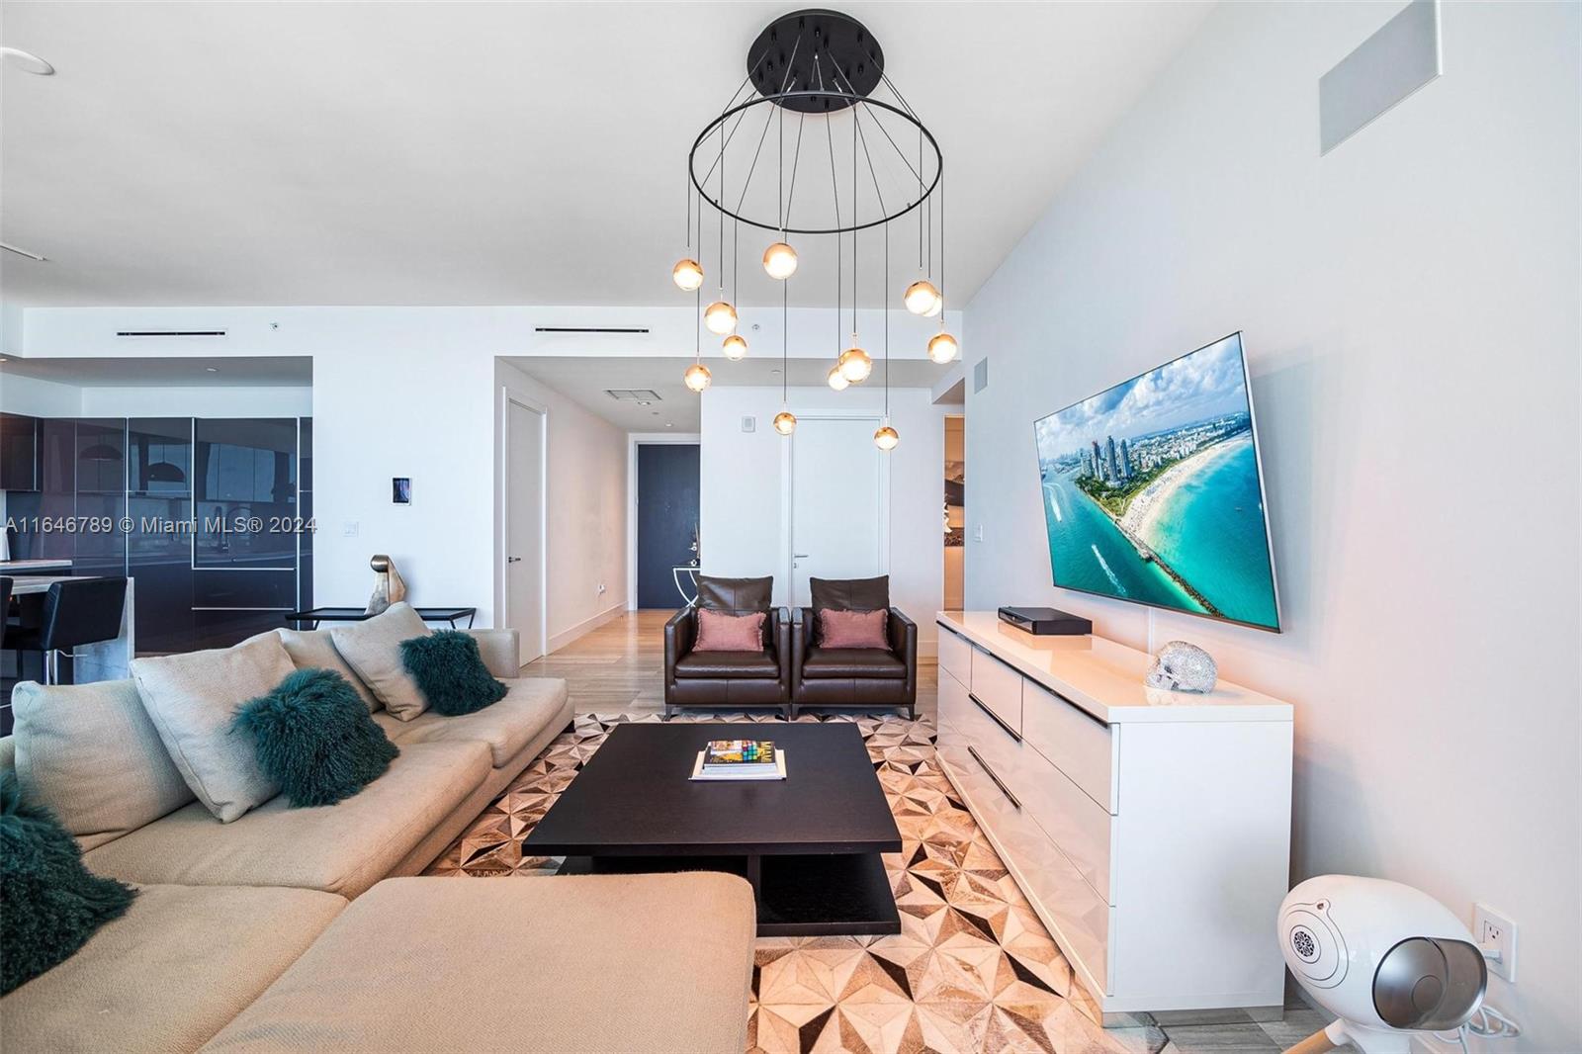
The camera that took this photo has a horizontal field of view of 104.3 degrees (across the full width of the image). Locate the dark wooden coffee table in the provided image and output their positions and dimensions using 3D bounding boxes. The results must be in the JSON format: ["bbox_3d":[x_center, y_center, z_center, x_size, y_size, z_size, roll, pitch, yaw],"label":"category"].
[{"bbox_3d":[-0.243,1.081,2.390,1.125,0.280,1.120,0,0,-1],"label":"dark wooden coffee table"}]

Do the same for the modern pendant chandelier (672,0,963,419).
[{"bbox_3d":[0.097,-1.020,2.265,1.000,1.400,0.970,0,0,-1],"label":"modern pendant chandelier"}]

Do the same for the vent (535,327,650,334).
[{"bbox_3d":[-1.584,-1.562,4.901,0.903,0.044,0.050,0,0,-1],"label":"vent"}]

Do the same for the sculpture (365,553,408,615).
[{"bbox_3d":[-3.010,0.434,4.554,0.271,0.454,0.180,0,0,-1],"label":"sculpture"}]

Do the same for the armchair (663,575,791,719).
[{"bbox_3d":[-0.403,0.790,4.275,0.790,0.860,0.820,0,0,-1],"label":"armchair"}]

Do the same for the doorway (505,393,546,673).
[{"bbox_3d":[-2.379,0.065,5.459,0.100,2.355,0.900,0,0,-1],"label":"doorway"}]

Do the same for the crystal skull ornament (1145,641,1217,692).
[{"bbox_3d":[1.070,0.373,1.685,0.165,0.140,0.120,0,0,21],"label":"crystal skull ornament"}]

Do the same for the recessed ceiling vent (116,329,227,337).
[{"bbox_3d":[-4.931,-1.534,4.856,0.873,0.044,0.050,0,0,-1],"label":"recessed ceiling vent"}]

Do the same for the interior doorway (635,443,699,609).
[{"bbox_3d":[-1.791,0.020,9.000,0.920,2.420,0.080,0,0,-1],"label":"interior doorway"}]

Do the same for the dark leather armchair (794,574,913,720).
[{"bbox_3d":[0.395,0.807,4.335,0.810,0.885,0.820,0,0,-1],"label":"dark leather armchair"}]

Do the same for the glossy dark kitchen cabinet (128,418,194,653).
[{"bbox_3d":[-6.108,0.086,6.199,0.646,2.282,0.600,0,0,-1],"label":"glossy dark kitchen cabinet"}]

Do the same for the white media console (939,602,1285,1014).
[{"bbox_3d":[1.029,0.865,2.412,0.478,0.824,1.720,0,0,-1],"label":"white media console"}]

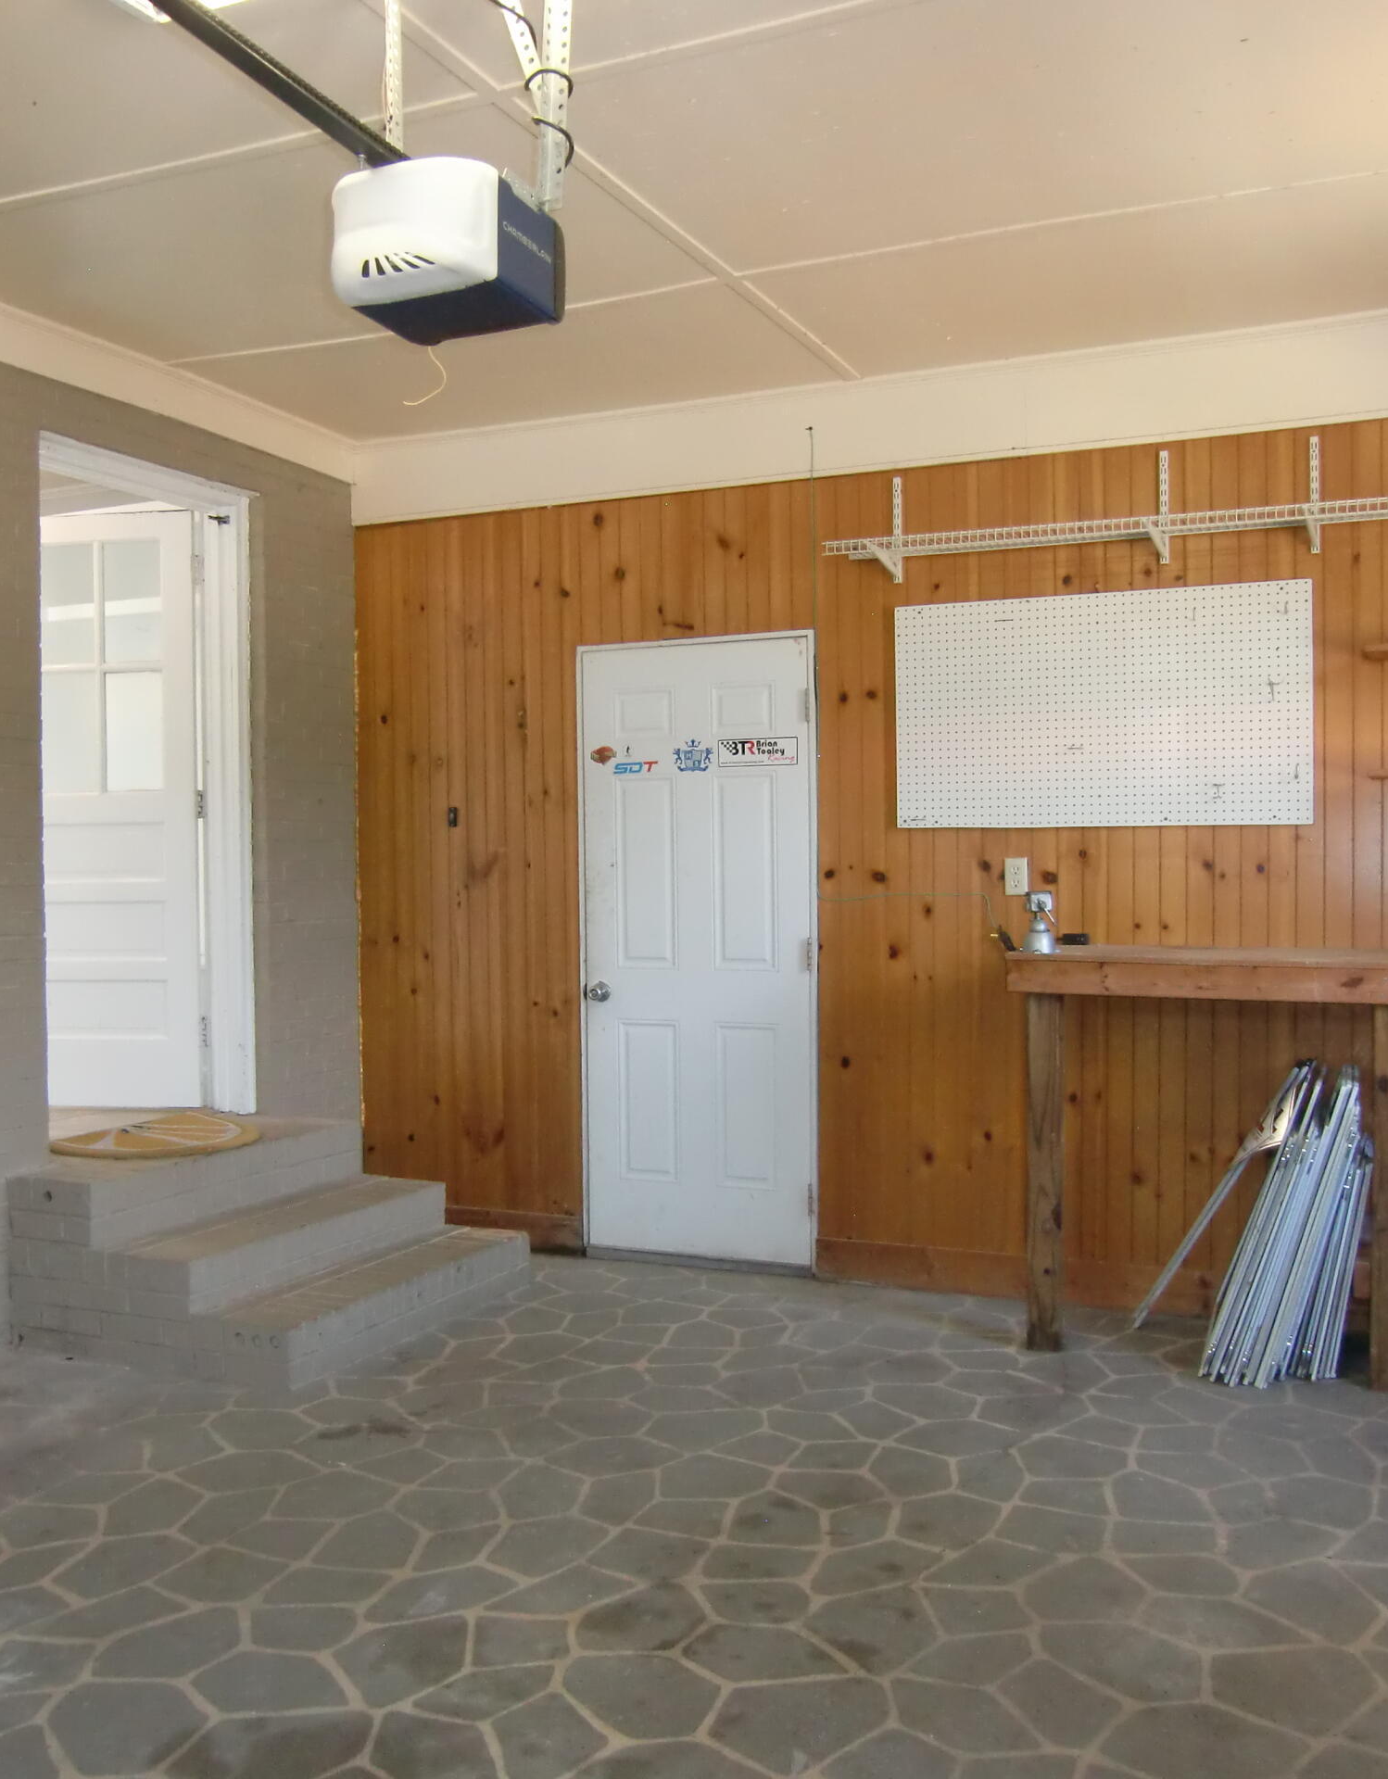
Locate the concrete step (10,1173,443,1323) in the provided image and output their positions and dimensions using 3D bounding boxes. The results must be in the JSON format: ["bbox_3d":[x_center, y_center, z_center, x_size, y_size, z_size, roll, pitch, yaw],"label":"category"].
[{"bbox_3d":[-1.354,1.034,4.964,0.640,0.140,1.202,0,1,25],"label":"concrete step"}]

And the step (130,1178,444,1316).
[{"bbox_3d":[-1.215,1.034,4.900,0.335,0.140,1.202,0,1,25],"label":"step"}]

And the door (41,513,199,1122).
[{"bbox_3d":[-2.083,-0.261,5.575,0.840,2.000,0.045,0,1,4],"label":"door"}]

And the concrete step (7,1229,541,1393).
[{"bbox_3d":[-1.207,1.185,4.899,0.961,0.162,1.202,0,1,25],"label":"concrete step"}]

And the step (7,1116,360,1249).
[{"bbox_3d":[-1.507,0.873,5.031,0.305,0.181,1.202,0,1,25],"label":"step"}]

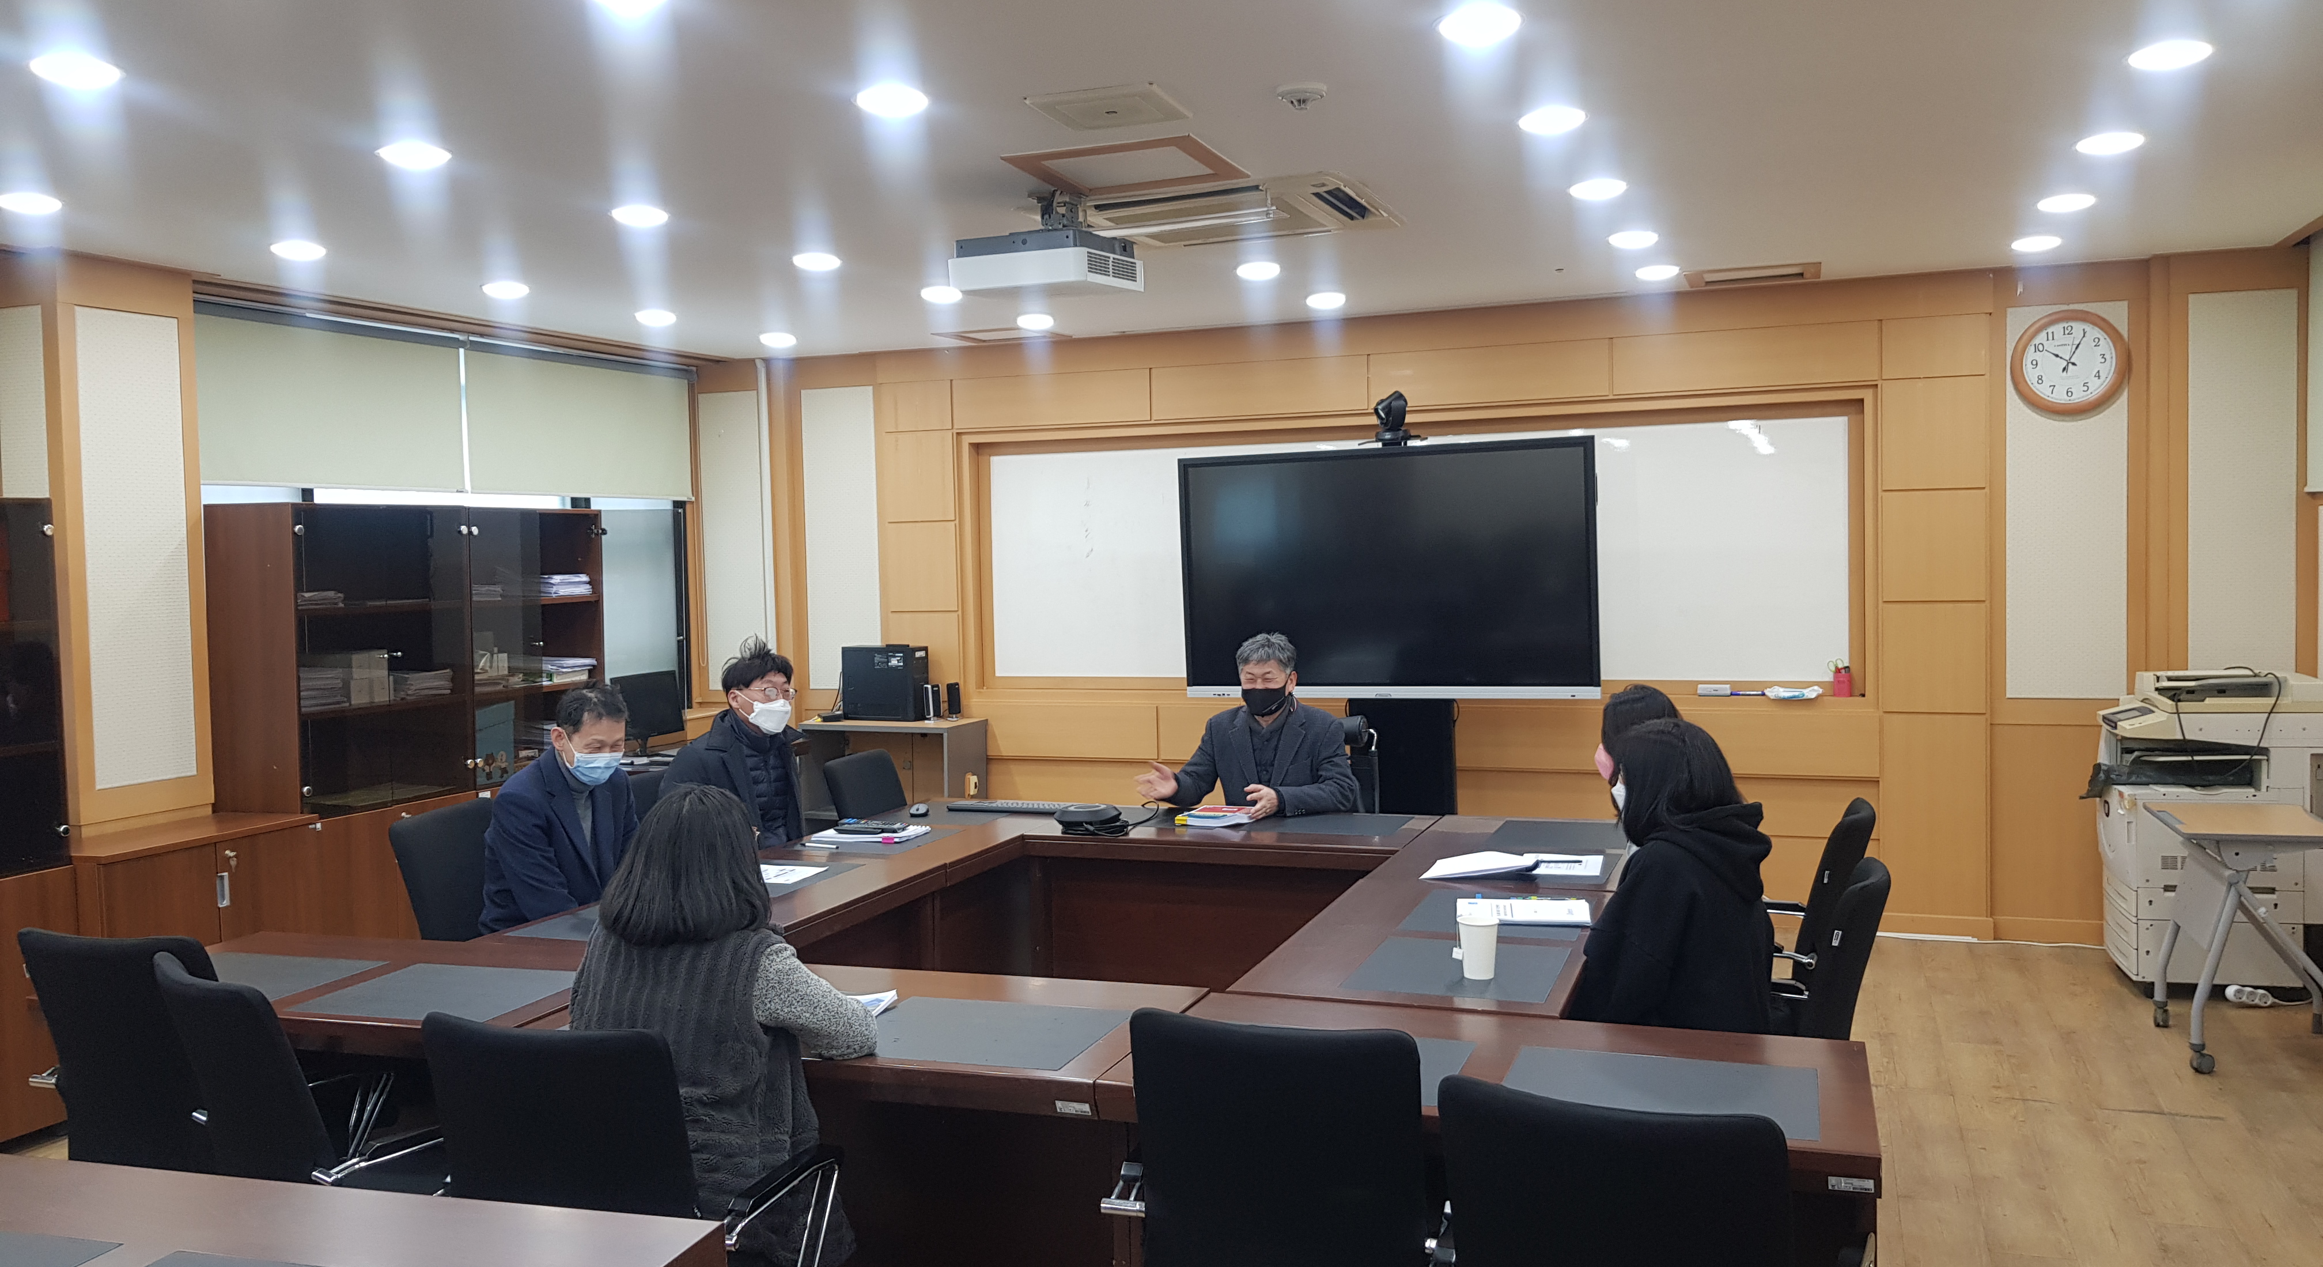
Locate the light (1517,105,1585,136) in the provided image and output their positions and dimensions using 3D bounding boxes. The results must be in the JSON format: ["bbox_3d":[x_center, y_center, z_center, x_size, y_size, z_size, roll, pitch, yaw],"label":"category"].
[{"bbox_3d":[1.004,-1.319,4.497,0.160,0.030,0.160,0,2,20],"label":"light"}]

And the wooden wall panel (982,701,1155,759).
[{"bbox_3d":[-0.460,0.462,8.274,0.934,0.268,0.020,0,3,21],"label":"wooden wall panel"}]

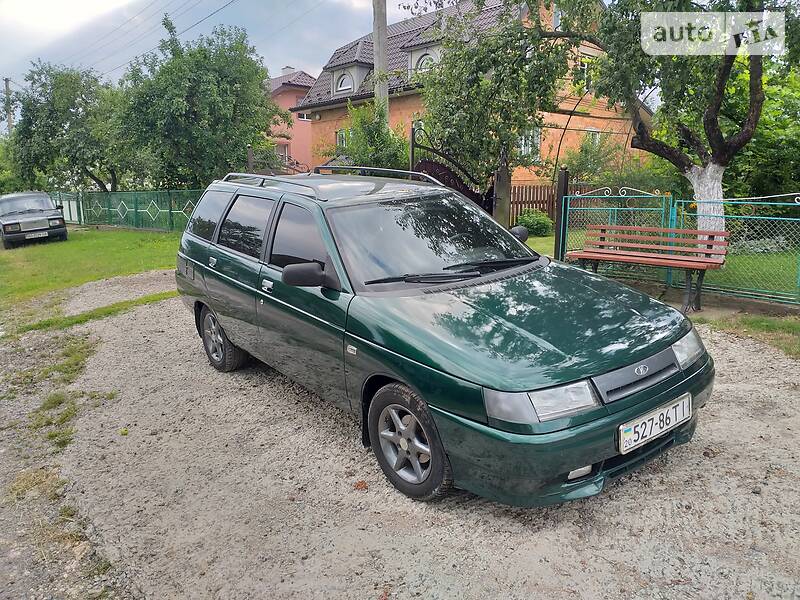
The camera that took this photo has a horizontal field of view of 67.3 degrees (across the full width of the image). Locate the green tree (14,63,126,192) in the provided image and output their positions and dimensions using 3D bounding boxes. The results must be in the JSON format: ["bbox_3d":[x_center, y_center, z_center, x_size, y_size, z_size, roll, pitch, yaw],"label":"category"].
[{"bbox_3d":[-12.100,-5.750,22.000,4.200,5.480,4.100,-9,14,-28],"label":"green tree"}]

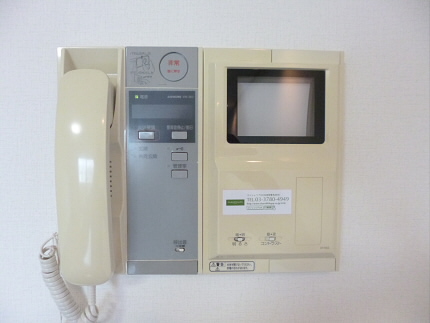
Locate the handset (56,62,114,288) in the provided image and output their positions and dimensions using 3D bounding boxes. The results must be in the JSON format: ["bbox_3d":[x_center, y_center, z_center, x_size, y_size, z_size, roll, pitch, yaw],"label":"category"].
[{"bbox_3d":[-0.120,0.015,0.291,0.048,0.203,0.047,0,2,-2],"label":"handset"}]

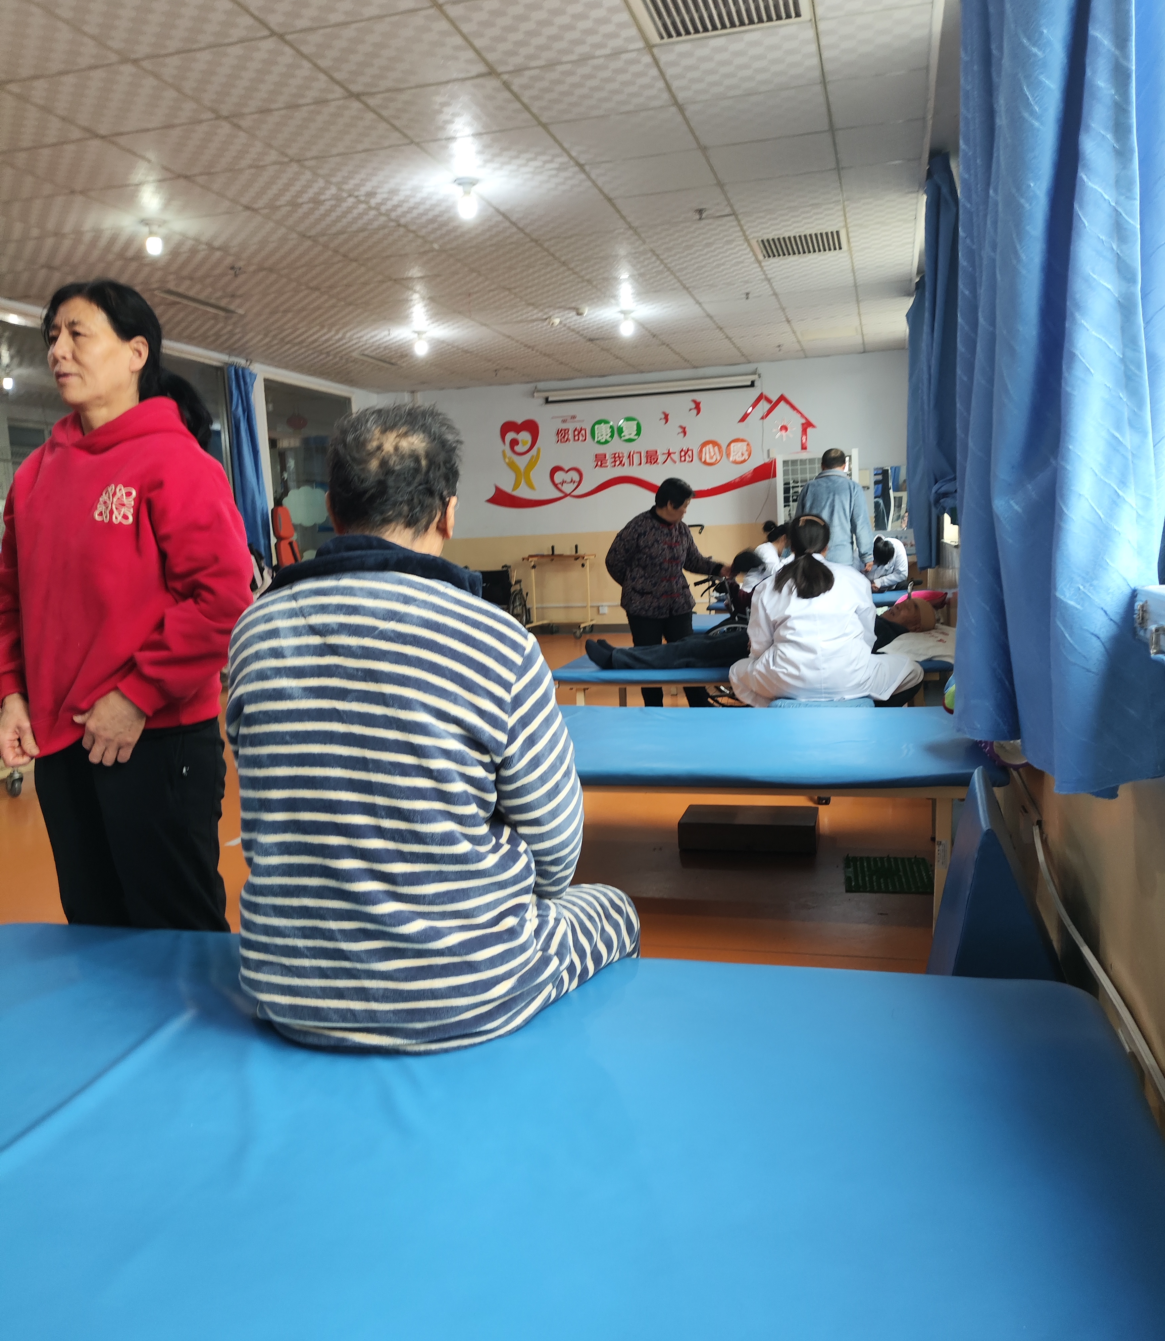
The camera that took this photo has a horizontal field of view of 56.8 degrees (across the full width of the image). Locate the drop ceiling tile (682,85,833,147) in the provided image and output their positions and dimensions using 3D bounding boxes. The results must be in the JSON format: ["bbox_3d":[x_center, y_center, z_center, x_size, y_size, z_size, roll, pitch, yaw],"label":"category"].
[{"bbox_3d":[0.787,-2.456,4.768,0.600,0.020,0.585,0,8,16],"label":"drop ceiling tile"}]

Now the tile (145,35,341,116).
[{"bbox_3d":[-1.292,-2.301,4.173,0.600,0.020,0.585,0,8,16],"label":"tile"}]

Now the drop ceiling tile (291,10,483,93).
[{"bbox_3d":[-0.725,-2.367,4.124,0.605,0.018,0.595,0,8,16],"label":"drop ceiling tile"}]

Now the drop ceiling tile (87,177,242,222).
[{"bbox_3d":[-2.137,-2.423,5.558,0.606,0.020,0.572,0,8,16],"label":"drop ceiling tile"}]

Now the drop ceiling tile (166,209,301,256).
[{"bbox_3d":[-2.000,-2.528,6.156,0.600,0.020,0.585,0,8,16],"label":"drop ceiling tile"}]

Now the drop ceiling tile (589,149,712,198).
[{"bbox_3d":[0.366,-2.607,5.655,0.605,0.018,0.595,0,8,16],"label":"drop ceiling tile"}]

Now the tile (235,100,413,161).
[{"bbox_3d":[-1.127,-2.348,4.681,0.606,0.020,0.572,0,8,16],"label":"tile"}]

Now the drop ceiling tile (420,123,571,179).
[{"bbox_3d":[-0.390,-2.454,5.103,0.600,0.020,0.585,0,8,16],"label":"drop ceiling tile"}]

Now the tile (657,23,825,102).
[{"bbox_3d":[0.622,-2.351,4.184,0.606,0.020,0.572,0,8,16],"label":"tile"}]

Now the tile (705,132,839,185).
[{"bbox_3d":[0.932,-2.504,5.274,0.606,0.020,0.572,0,8,16],"label":"tile"}]

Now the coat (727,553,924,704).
[{"bbox_3d":[1.046,-0.149,4.696,0.790,0.715,0.500,0,8,16],"label":"coat"}]

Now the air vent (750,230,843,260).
[{"bbox_3d":[1.412,-2.762,6.963,0.600,0.030,0.585,0,8,16],"label":"air vent"}]

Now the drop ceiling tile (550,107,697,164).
[{"bbox_3d":[0.204,-2.528,5.087,0.605,0.018,0.595,0,8,16],"label":"drop ceiling tile"}]

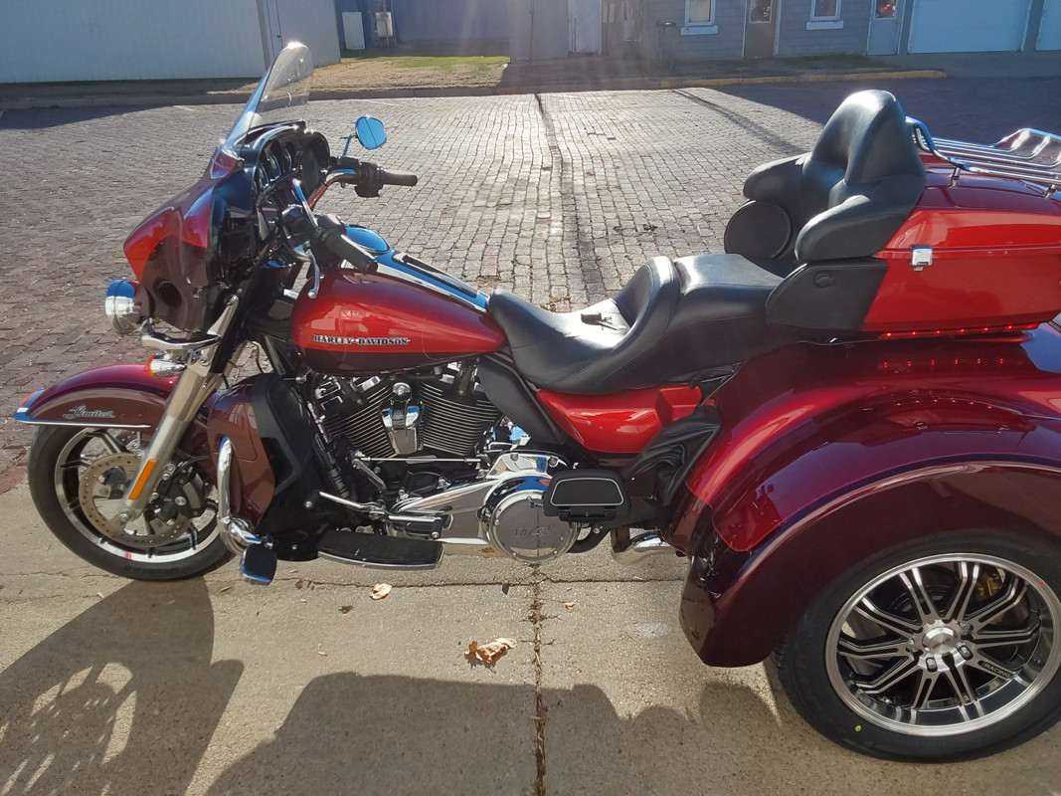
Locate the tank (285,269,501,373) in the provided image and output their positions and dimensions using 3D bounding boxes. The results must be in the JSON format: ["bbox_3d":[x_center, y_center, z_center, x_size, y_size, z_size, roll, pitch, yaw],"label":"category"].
[{"bbox_3d":[-0.294,-0.226,2.090,0.560,0.270,0.370,0,24,7],"label":"tank"}]

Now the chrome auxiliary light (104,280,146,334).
[{"bbox_3d":[-0.907,-0.205,1.938,0.095,0.125,0.125,-3,23,1],"label":"chrome auxiliary light"}]

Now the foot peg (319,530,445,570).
[{"bbox_3d":[-0.366,0.358,2.013,0.315,0.040,0.115,5,24,5],"label":"foot peg"}]

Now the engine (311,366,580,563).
[{"bbox_3d":[-0.200,0.112,2.178,0.680,0.500,0.450,0,24,7],"label":"engine"}]

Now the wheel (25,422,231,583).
[{"bbox_3d":[-1.069,0.248,2.394,0.632,0.632,0.135,-3,27,1],"label":"wheel"}]

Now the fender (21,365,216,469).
[{"bbox_3d":[-1.071,0.048,2.292,0.670,0.310,0.185,-3,27,1],"label":"fender"}]

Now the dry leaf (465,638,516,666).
[{"bbox_3d":[-0.099,0.629,2.132,0.125,0.035,0.065,-8,24,-11],"label":"dry leaf"}]

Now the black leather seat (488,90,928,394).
[{"bbox_3d":[0.358,-0.358,1.951,0.960,0.620,0.600,0,24,7],"label":"black leather seat"}]

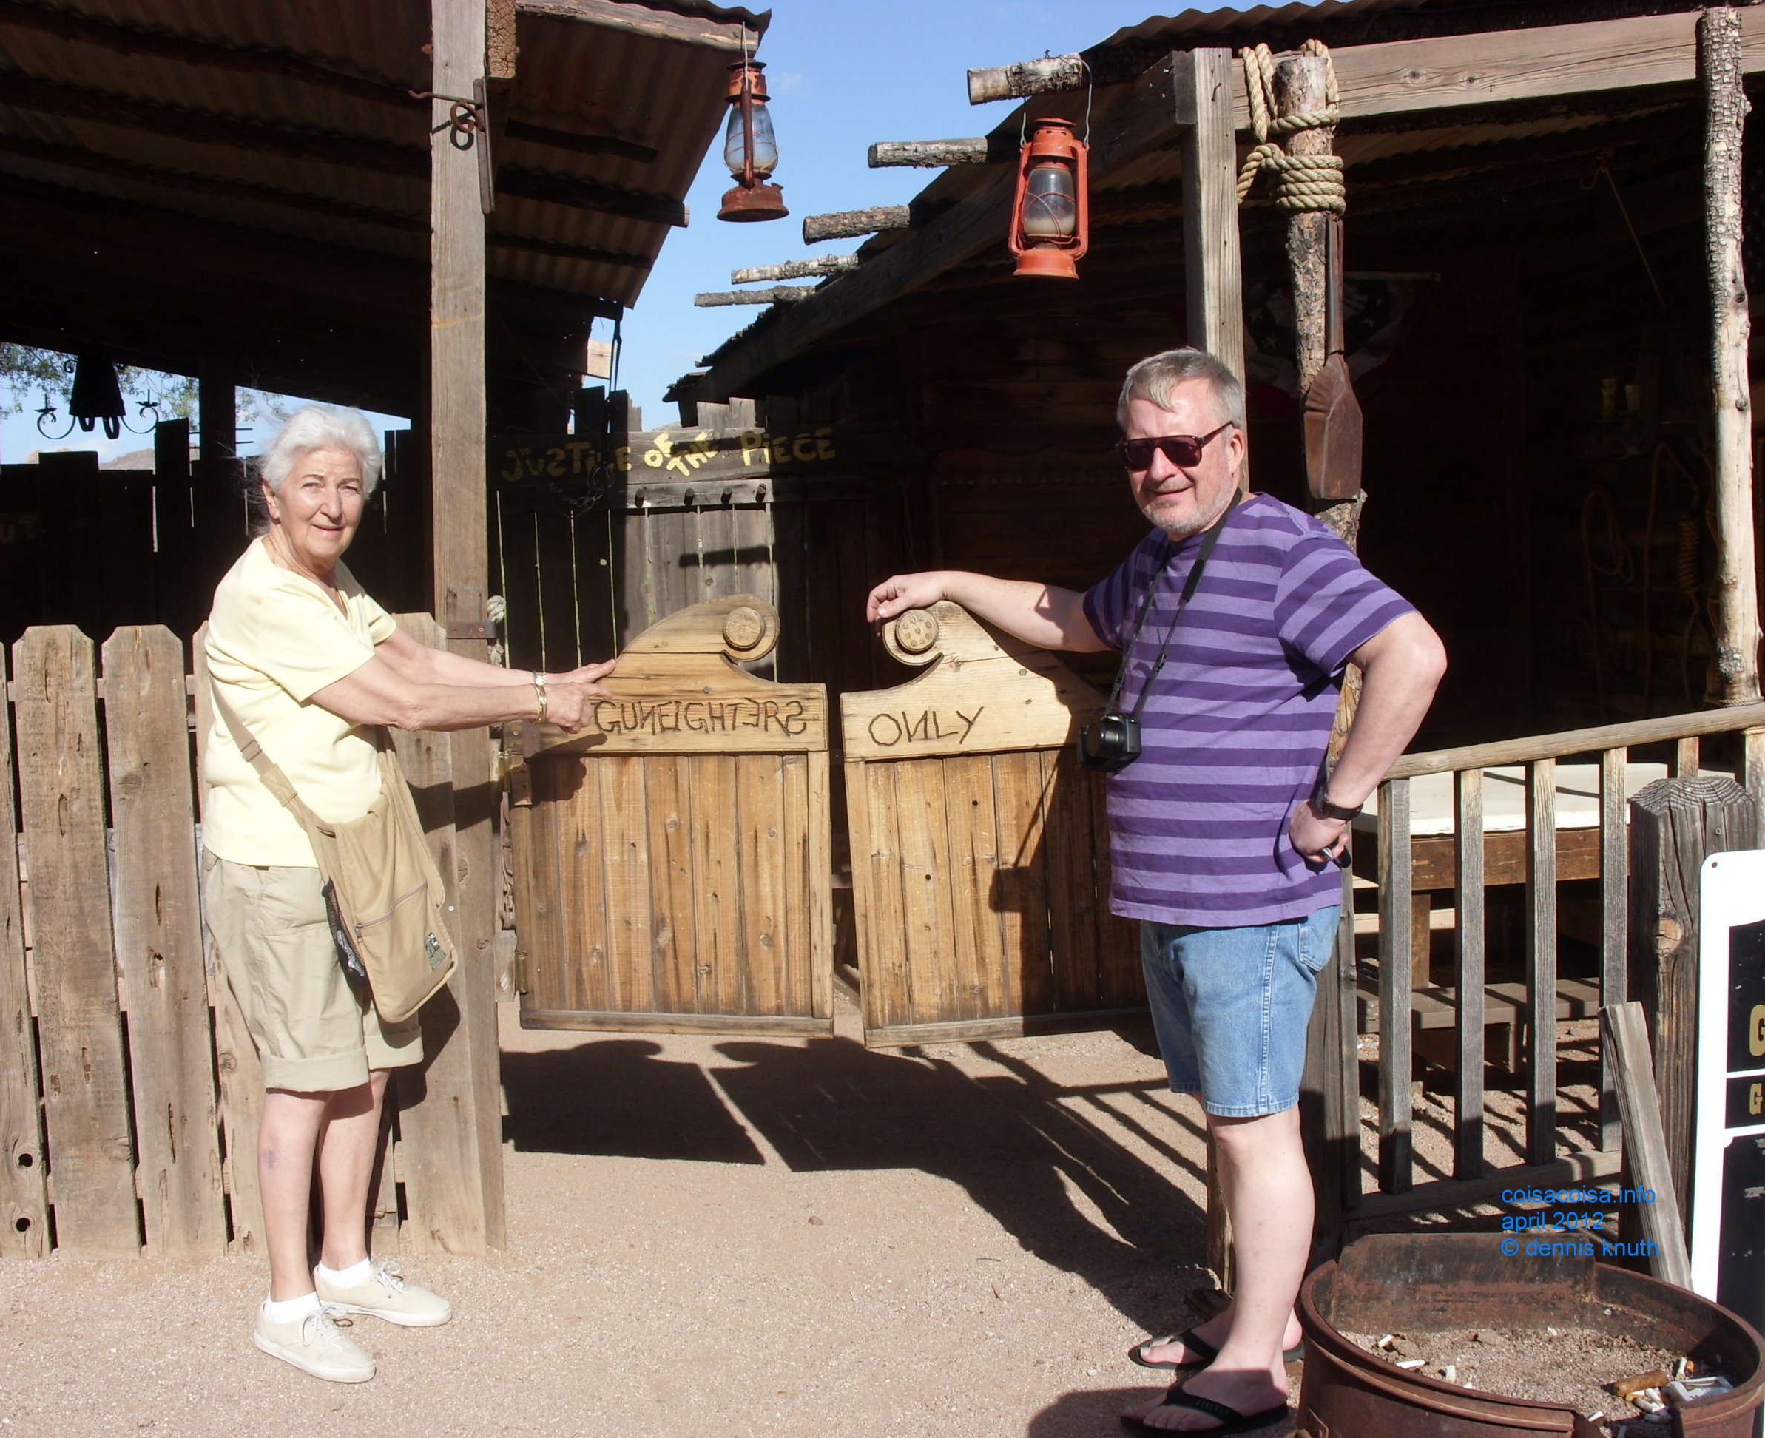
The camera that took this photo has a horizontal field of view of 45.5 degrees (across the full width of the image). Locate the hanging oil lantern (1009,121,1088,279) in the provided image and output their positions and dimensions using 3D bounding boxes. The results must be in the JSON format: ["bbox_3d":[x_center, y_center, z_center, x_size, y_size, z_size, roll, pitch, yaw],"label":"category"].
[{"bbox_3d":[0.298,-0.925,3.750,0.140,0.280,0.120,3,6,0],"label":"hanging oil lantern"}]

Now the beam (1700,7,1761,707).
[{"bbox_3d":[1.540,-0.657,3.820,0.090,1.290,0.090,-4,6,-6],"label":"beam"}]

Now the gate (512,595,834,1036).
[{"bbox_3d":[-0.400,0.183,4.060,0.610,0.850,0.060,1,6,10],"label":"gate"}]

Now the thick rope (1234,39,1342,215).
[{"bbox_3d":[0.689,-0.999,3.550,0.180,0.285,0.145,-2,6,0],"label":"thick rope"}]

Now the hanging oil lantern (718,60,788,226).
[{"bbox_3d":[-0.240,-1.065,3.880,0.125,0.285,0.145,-2,6,0],"label":"hanging oil lantern"}]

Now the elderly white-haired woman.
[{"bbox_3d":[-0.854,0.293,3.730,0.470,1.630,0.640,2,7,33],"label":"elderly white-haired woman"}]

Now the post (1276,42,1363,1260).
[{"bbox_3d":[0.771,-0.088,3.690,0.125,2.160,0.115,-3,6,0],"label":"post"}]

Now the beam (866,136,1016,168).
[{"bbox_3d":[0.134,-1.253,4.650,0.350,0.065,0.065,-2,6,-7],"label":"beam"}]

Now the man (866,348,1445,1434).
[{"bbox_3d":[0.463,0.260,3.490,0.550,1.700,0.790,-6,8,-34],"label":"man"}]

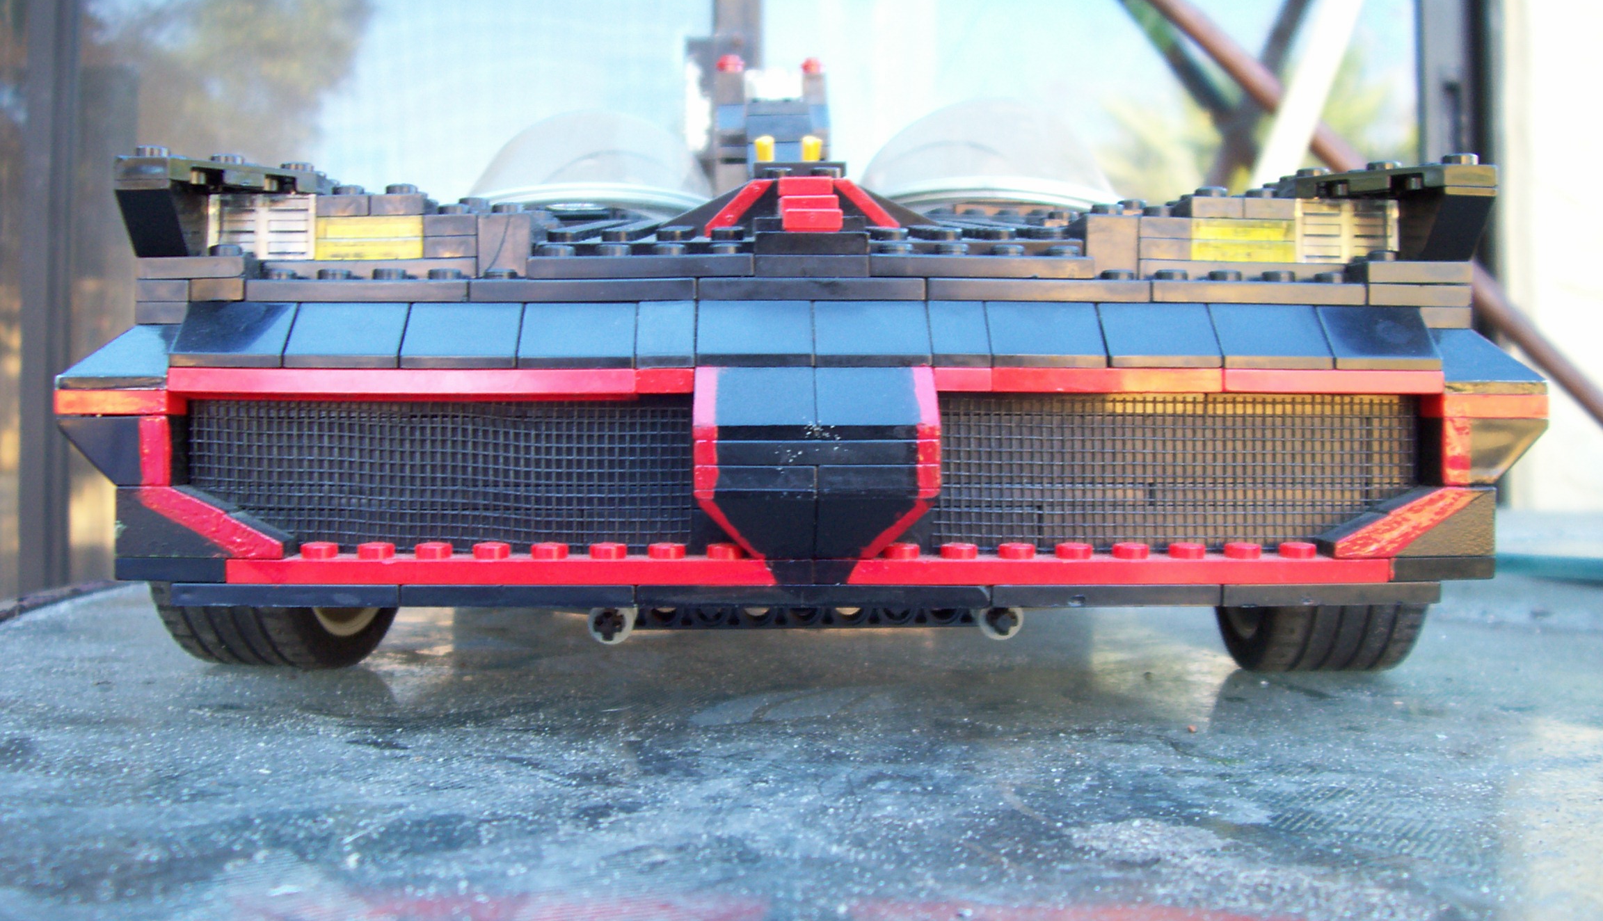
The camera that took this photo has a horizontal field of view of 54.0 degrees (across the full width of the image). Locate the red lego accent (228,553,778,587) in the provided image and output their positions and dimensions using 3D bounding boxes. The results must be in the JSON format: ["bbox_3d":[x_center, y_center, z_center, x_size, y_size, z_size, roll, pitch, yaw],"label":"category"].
[{"bbox_3d":[-0.041,0.015,0.217,0.075,0.004,0.008,0,1,-2],"label":"red lego accent"}]

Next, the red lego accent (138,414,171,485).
[{"bbox_3d":[-0.087,-0.001,0.213,0.005,0.010,0.005,0,1,-2],"label":"red lego accent"}]

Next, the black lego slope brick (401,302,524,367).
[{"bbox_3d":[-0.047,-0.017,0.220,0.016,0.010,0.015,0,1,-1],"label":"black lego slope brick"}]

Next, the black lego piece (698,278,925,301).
[{"bbox_3d":[0.001,-0.024,0.228,0.032,0.003,0.011,0,1,-1],"label":"black lego piece"}]

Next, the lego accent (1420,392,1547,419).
[{"bbox_3d":[0.095,-0.007,0.223,0.016,0.003,0.013,0,1,-2],"label":"lego accent"}]

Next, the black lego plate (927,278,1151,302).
[{"bbox_3d":[0.033,-0.024,0.229,0.032,0.003,0.011,0,1,-1],"label":"black lego plate"}]

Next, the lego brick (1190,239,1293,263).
[{"bbox_3d":[0.065,-0.031,0.235,0.016,0.003,0.008,0,1,-2],"label":"lego brick"}]

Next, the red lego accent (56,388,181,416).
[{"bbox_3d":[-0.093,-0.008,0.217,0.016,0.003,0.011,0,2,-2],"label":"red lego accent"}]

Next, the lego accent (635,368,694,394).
[{"bbox_3d":[-0.019,-0.011,0.218,0.008,0.003,0.009,0,1,-1],"label":"lego accent"}]

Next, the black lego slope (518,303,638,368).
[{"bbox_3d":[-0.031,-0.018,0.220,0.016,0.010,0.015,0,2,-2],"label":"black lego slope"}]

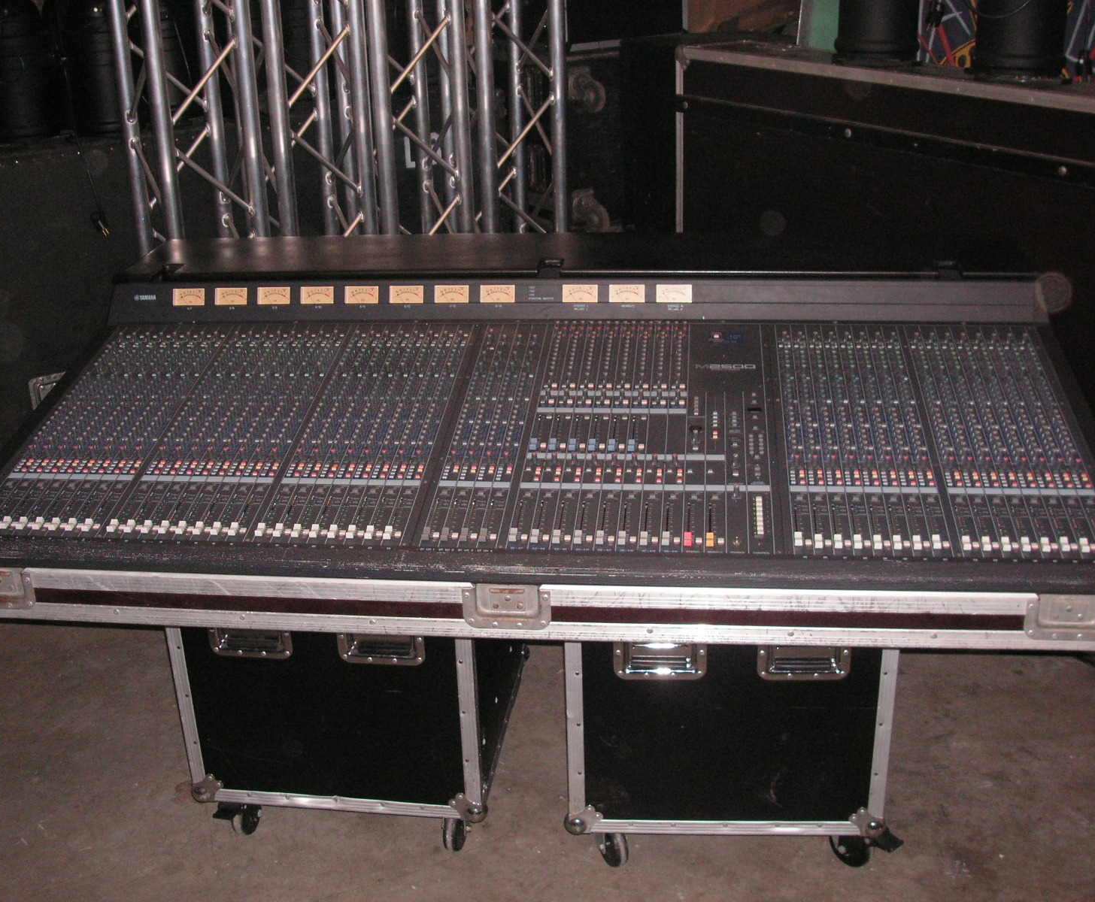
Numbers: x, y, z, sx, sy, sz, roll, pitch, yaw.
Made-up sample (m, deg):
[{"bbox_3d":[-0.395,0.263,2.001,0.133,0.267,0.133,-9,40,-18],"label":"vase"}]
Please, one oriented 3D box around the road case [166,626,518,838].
[{"bbox_3d":[-0.381,0.364,2.776,0.600,0.740,0.650,1,21,8],"label":"road case"}]

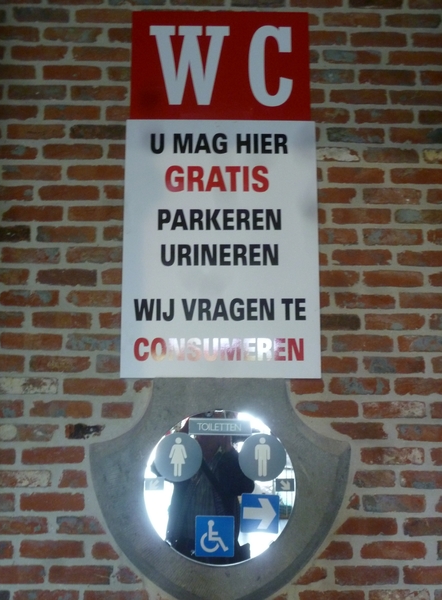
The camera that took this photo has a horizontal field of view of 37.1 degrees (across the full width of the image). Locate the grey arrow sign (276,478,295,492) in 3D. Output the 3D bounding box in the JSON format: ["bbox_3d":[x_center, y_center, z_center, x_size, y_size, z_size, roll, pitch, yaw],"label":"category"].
[{"bbox_3d":[0.170,0.491,1.747,0.048,0.031,0.006,0,-9,-1],"label":"grey arrow sign"}]

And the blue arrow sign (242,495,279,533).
[{"bbox_3d":[0.103,0.561,1.734,0.098,0.098,0.010,0,-9,-1],"label":"blue arrow sign"}]

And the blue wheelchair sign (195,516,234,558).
[{"bbox_3d":[-0.016,0.618,1.723,0.102,0.102,0.010,0,-9,-1],"label":"blue wheelchair sign"}]

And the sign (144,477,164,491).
[{"bbox_3d":[-0.176,0.487,1.742,0.050,0.030,0.006,0,-9,-1],"label":"sign"}]

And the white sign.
[{"bbox_3d":[0.000,-0.154,1.849,0.546,0.741,0.020,0,-9,-1],"label":"white sign"}]

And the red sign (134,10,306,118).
[{"bbox_3d":[-0.001,-0.690,1.936,0.523,0.341,0.020,0,-9,-1],"label":"red sign"}]

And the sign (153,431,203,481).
[{"bbox_3d":[-0.113,0.418,1.754,0.128,0.128,0.010,0,-9,-1],"label":"sign"}]

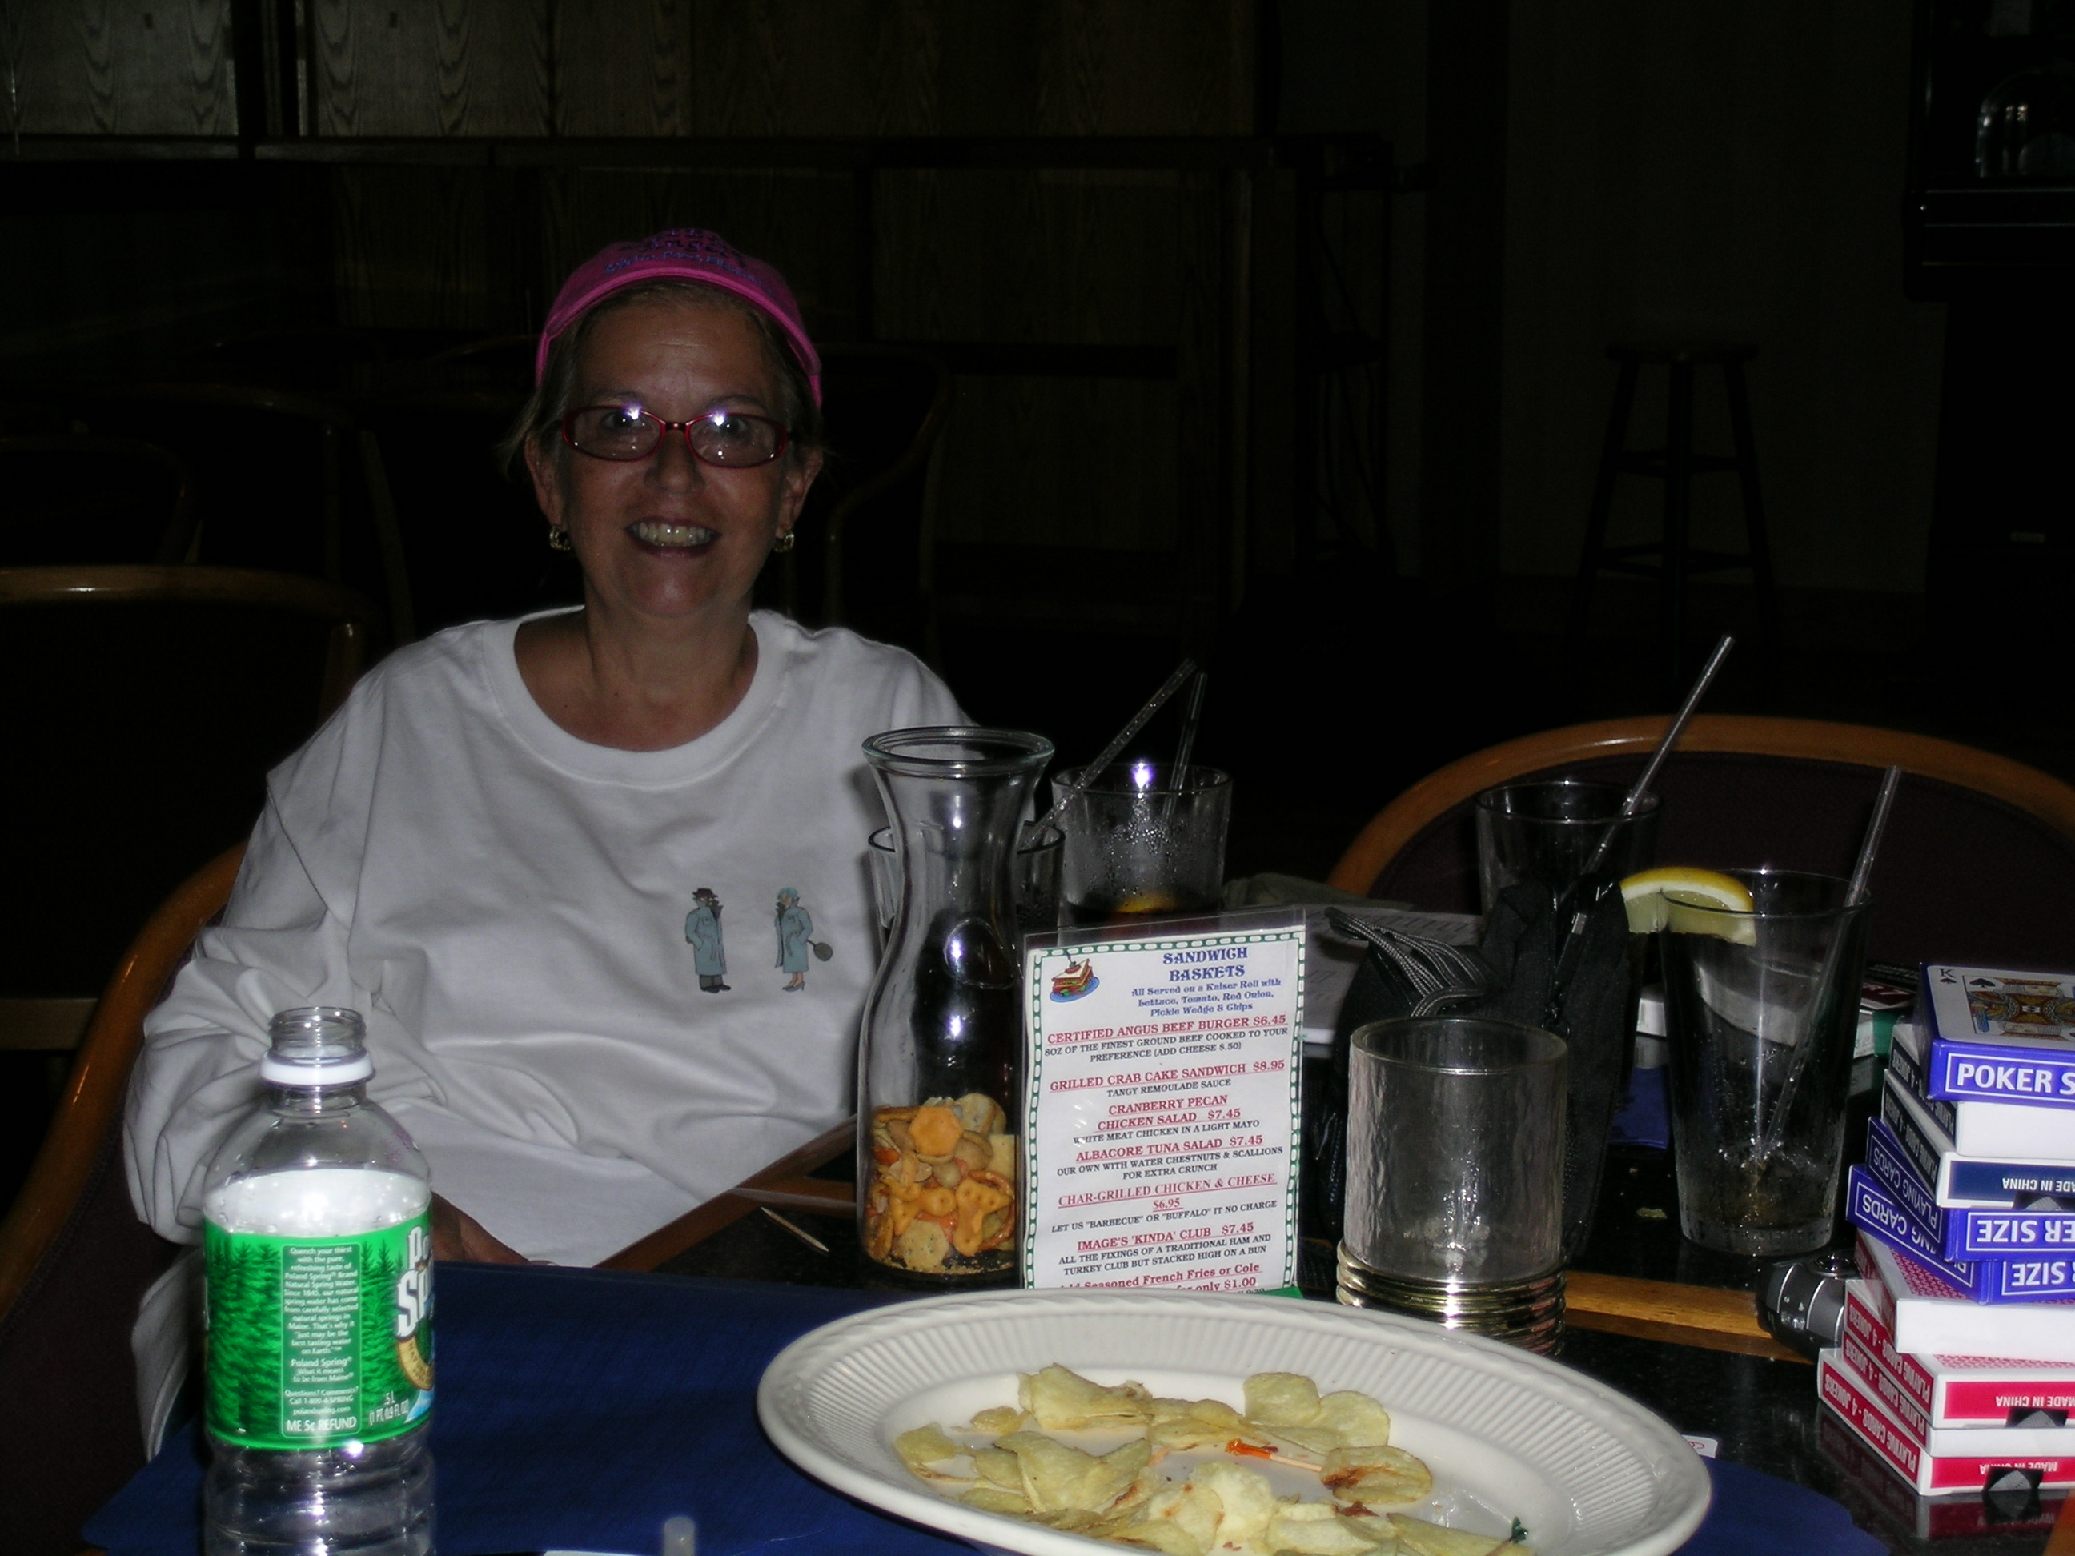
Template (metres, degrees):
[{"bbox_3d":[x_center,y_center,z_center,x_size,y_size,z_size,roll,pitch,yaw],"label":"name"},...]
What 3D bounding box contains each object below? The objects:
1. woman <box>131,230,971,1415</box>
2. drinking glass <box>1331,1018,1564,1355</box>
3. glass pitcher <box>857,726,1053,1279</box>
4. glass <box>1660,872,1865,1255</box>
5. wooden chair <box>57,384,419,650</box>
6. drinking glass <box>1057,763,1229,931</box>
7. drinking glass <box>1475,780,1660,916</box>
[{"bbox_3d":[-0.278,0.261,2.109,0.560,1.160,0.700,-3,11,-12],"label":"woman"},{"bbox_3d":[0.164,0.162,1.429,0.088,0.119,0.088,0,11,0],"label":"drinking glass"},{"bbox_3d":[-0.030,0.092,1.534,0.088,0.218,0.088,0,11,0],"label":"glass pitcher"},{"bbox_3d":[0.307,0.122,1.551,0.088,0.149,0.088,0,11,0],"label":"glass"},{"bbox_3d":[-1.061,-0.107,4.818,0.540,0.850,0.550,2,11,12],"label":"wooden chair"},{"bbox_3d":[0.052,0.073,1.808,0.088,0.149,0.088,0,11,0],"label":"drinking glass"},{"bbox_3d":[0.252,0.084,1.742,0.088,0.149,0.088,0,11,0],"label":"drinking glass"}]

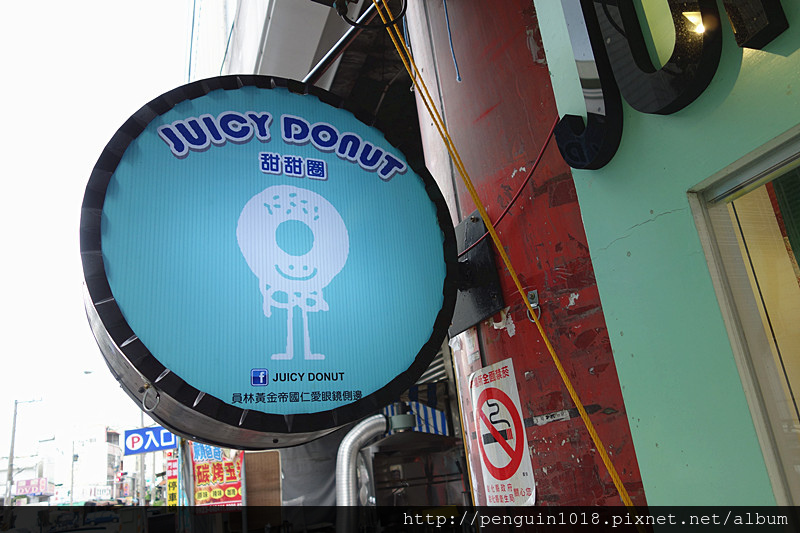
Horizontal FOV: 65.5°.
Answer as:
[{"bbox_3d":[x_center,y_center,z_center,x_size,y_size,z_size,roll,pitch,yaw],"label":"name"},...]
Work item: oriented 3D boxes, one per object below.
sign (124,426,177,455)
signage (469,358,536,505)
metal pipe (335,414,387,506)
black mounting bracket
[{"bbox_3d":[-6.214,4.396,15.564,1.213,0.585,0.150,-2,-19,-14],"label":"sign"},{"bbox_3d":[0.218,0.376,1.393,0.010,0.302,0.211,0,-20,-21],"label":"signage"},{"bbox_3d":[-0.180,1.080,3.178,0.302,0.620,0.150,0,-20,-21],"label":"metal pipe"},{"bbox_3d":[0.128,0.020,1.528,0.080,0.257,0.291,0,-20,-21],"label":"black mounting bracket"}]

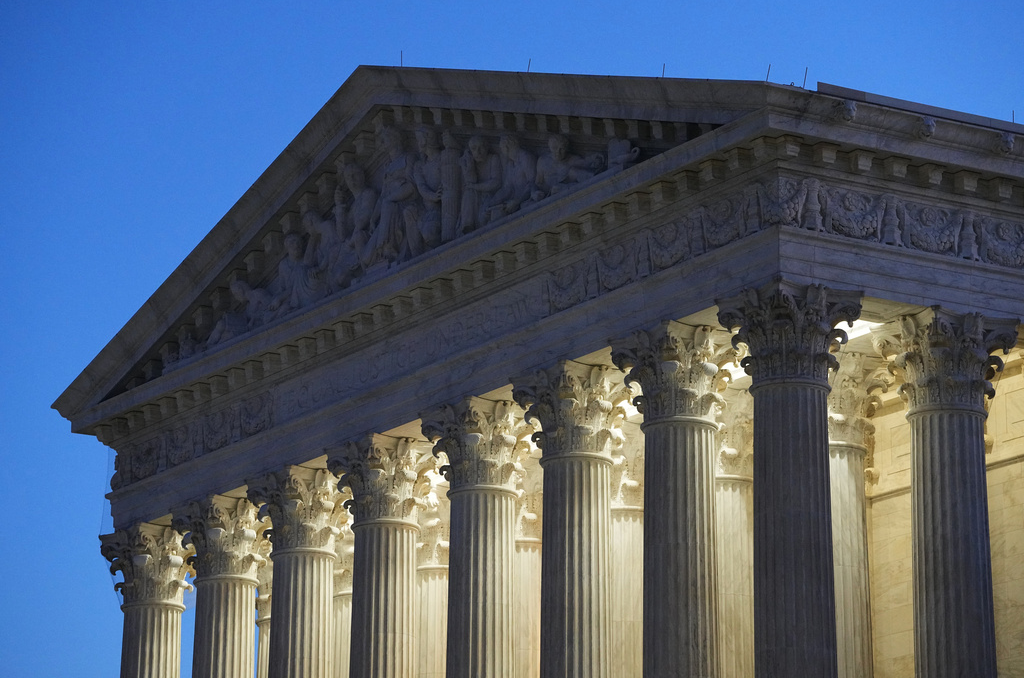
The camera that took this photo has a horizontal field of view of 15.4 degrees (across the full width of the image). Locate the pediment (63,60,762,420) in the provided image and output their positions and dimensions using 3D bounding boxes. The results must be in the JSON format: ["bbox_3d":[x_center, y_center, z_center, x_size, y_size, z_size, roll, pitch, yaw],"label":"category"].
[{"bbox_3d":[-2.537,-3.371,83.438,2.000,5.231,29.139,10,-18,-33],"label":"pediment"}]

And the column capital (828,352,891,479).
[{"bbox_3d":[6.515,1.451,77.103,2.023,1.825,2.023,10,-18,-33],"label":"column capital"}]

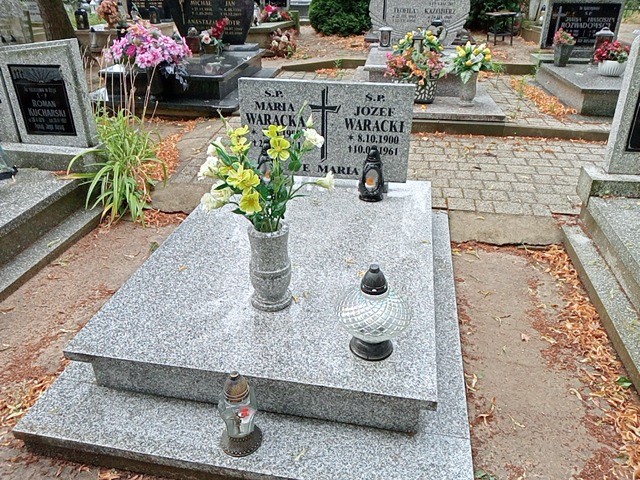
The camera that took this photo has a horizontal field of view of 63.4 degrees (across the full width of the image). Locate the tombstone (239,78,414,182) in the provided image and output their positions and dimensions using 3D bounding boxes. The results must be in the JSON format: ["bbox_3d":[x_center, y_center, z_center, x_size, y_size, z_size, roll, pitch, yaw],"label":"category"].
[{"bbox_3d":[0.027,-0.545,2.585,0.842,0.476,0.062,6,29,9],"label":"tombstone"}]

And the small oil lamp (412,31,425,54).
[{"bbox_3d":[0.991,-1.966,5.155,0.119,0.206,0.119,5,29,9],"label":"small oil lamp"}]

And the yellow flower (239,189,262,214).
[{"bbox_3d":[-0.206,-0.114,1.537,0.071,0.077,0.041,-4,18,-7],"label":"yellow flower"}]

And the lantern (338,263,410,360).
[{"bbox_3d":[0.160,0.200,1.502,0.215,0.288,0.215,5,29,9],"label":"lantern"}]

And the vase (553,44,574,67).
[{"bbox_3d":[2.413,-1.840,5.137,0.132,0.189,0.132,-2,28,-4],"label":"vase"}]

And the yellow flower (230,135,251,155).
[{"bbox_3d":[-0.242,-0.291,1.578,0.055,0.055,0.042,6,29,9],"label":"yellow flower"}]

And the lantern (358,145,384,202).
[{"bbox_3d":[0.259,-0.334,2.542,0.120,0.274,0.120,6,29,9],"label":"lantern"}]

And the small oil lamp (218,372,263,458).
[{"bbox_3d":[-0.225,0.466,1.431,0.119,0.253,0.119,5,29,9],"label":"small oil lamp"}]

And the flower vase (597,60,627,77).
[{"bbox_3d":[2.758,-1.615,4.881,0.260,0.110,0.260,6,29,9],"label":"flower vase"}]

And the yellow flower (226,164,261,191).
[{"bbox_3d":[-0.232,-0.189,1.567,0.090,0.068,0.062,6,29,9],"label":"yellow flower"}]

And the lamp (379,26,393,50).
[{"bbox_3d":[0.710,-2.169,5.574,0.145,0.218,0.145,6,29,9],"label":"lamp"}]

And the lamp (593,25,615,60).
[{"bbox_3d":[2.910,-1.999,5.327,0.170,0.349,0.170,6,29,9],"label":"lamp"}]

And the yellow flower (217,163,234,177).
[{"bbox_3d":[-0.299,-0.223,1.641,0.050,0.038,0.038,6,29,9],"label":"yellow flower"}]

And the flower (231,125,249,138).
[{"bbox_3d":[-0.236,-0.318,1.517,0.053,0.041,0.051,5,29,9],"label":"flower"}]

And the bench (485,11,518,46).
[{"bbox_3d":[2.550,-2.954,7.254,0.350,0.410,0.380,13,32,22],"label":"bench"}]

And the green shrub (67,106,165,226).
[{"bbox_3d":[-1.123,-0.419,2.804,0.515,0.524,0.453,5,29,9],"label":"green shrub"}]

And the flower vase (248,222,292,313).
[{"bbox_3d":[-0.167,0.088,1.720,0.141,0.276,0.141,0,28,0],"label":"flower vase"}]

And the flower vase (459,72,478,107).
[{"bbox_3d":[1.232,-1.237,4.249,0.164,0.251,0.164,5,29,9],"label":"flower vase"}]

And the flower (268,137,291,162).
[{"bbox_3d":[-0.121,-0.274,1.549,0.062,0.066,0.042,6,29,9],"label":"flower"}]

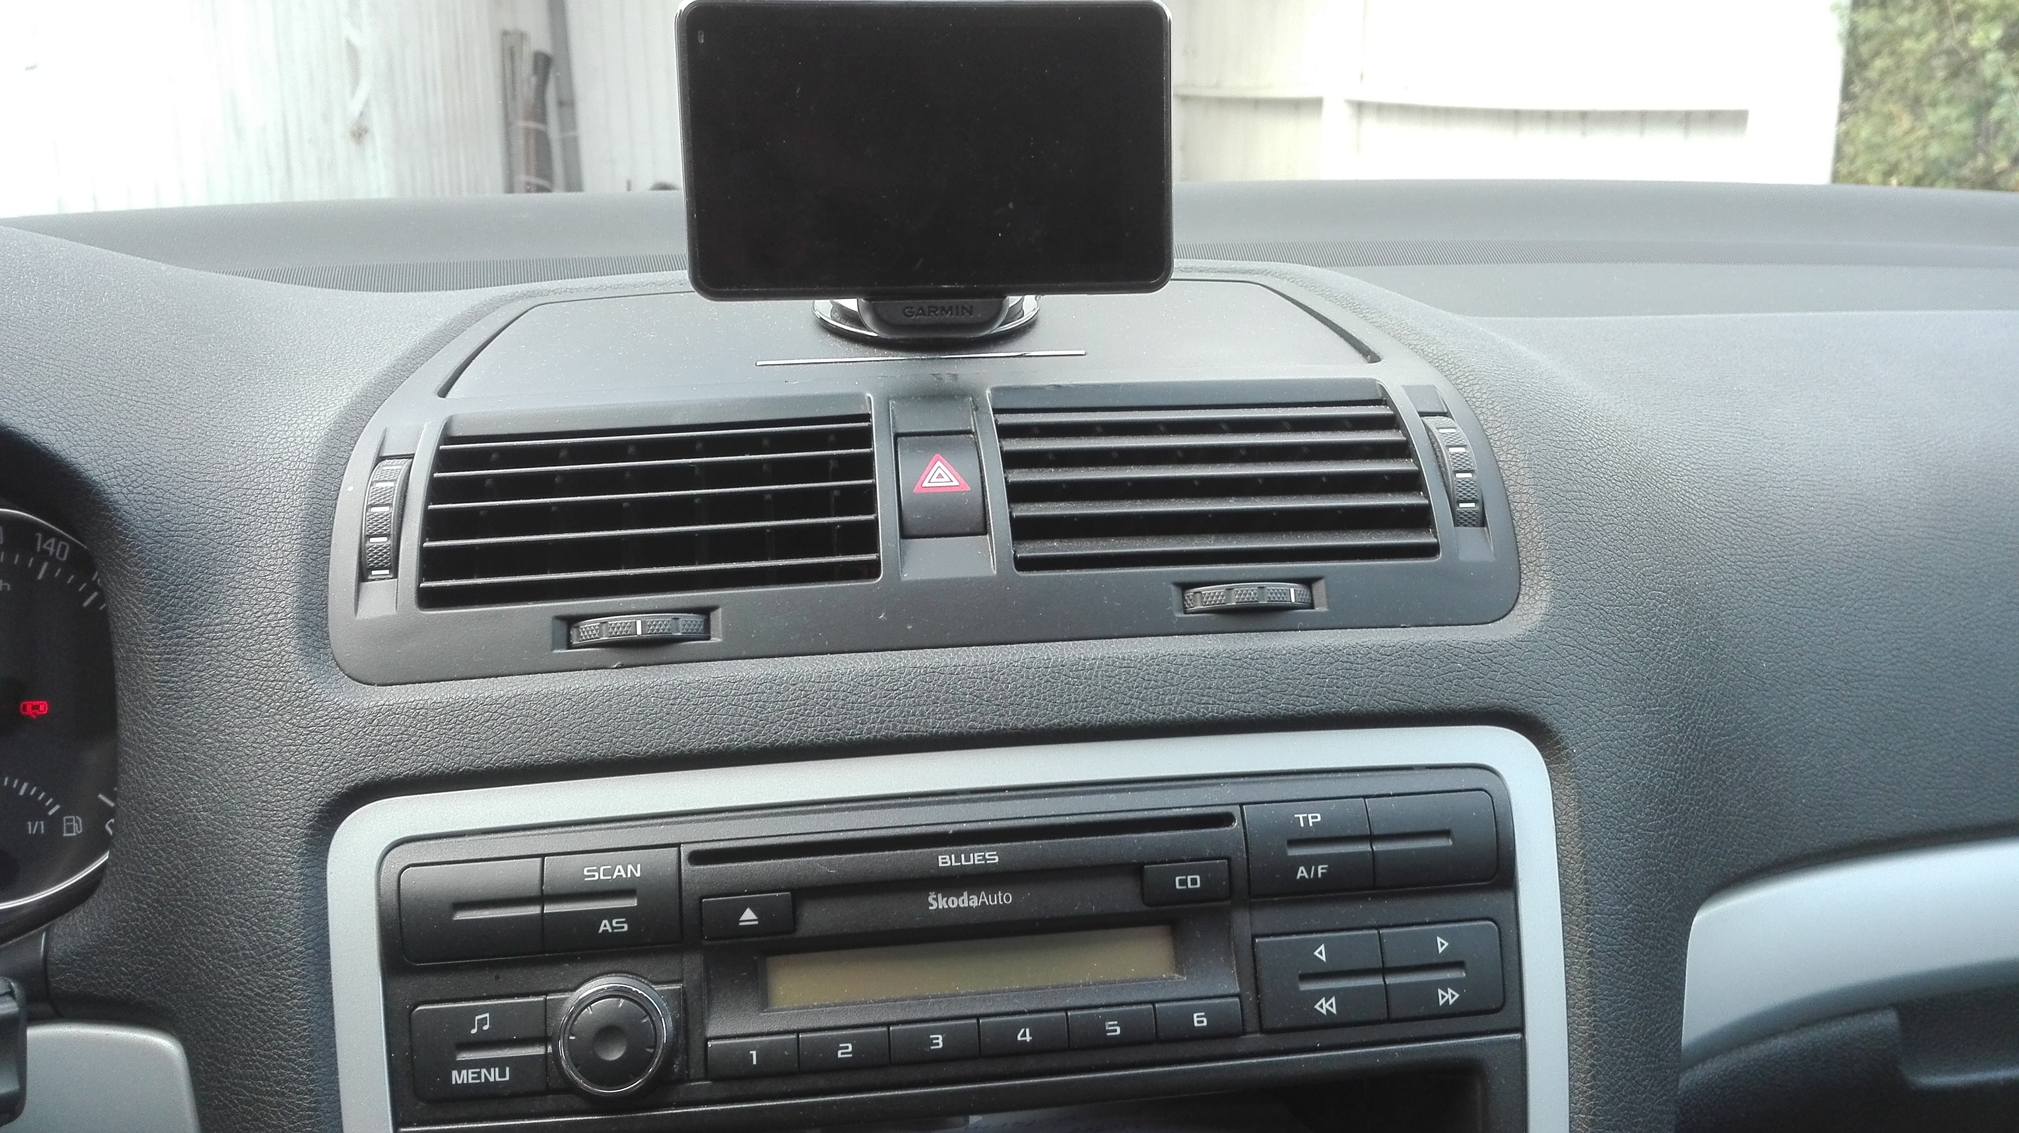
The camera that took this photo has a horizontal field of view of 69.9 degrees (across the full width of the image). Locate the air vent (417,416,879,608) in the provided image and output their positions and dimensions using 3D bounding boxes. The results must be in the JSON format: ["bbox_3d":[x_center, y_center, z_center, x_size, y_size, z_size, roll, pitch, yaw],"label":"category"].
[{"bbox_3d":[-0.087,-0.010,0.361,0.109,0.051,0.028,-3,-30,-7],"label":"air vent"}]

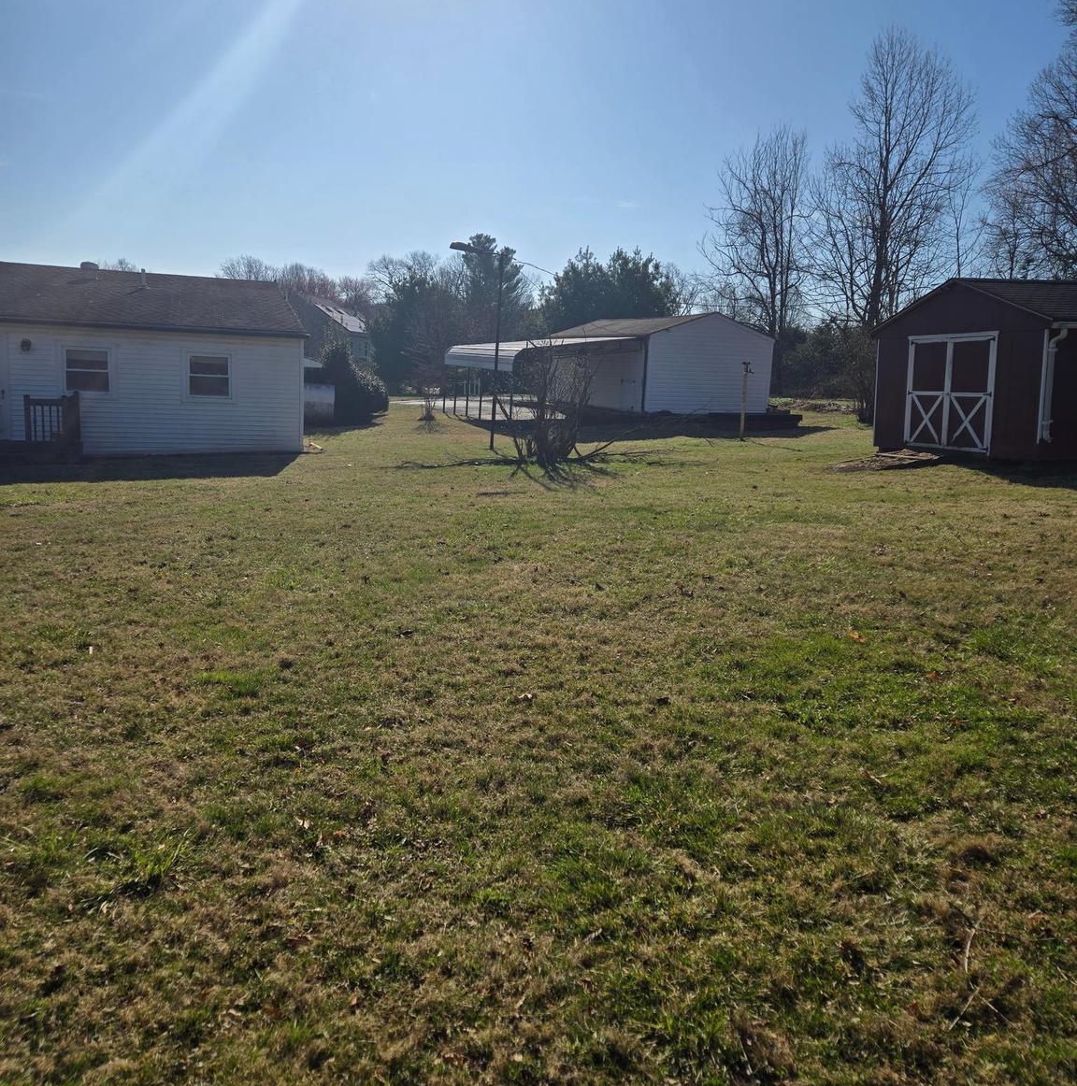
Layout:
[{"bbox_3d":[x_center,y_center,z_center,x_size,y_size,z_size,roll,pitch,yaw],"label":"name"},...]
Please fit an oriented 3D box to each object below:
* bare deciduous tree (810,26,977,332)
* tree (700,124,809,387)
[{"bbox_3d":[14.681,-13.392,39.558,6.800,14.639,6.800,2,11,0],"label":"bare deciduous tree"},{"bbox_3d":[9.996,-12.902,43.838,4.900,11.797,4.900,2,11,0],"label":"tree"}]

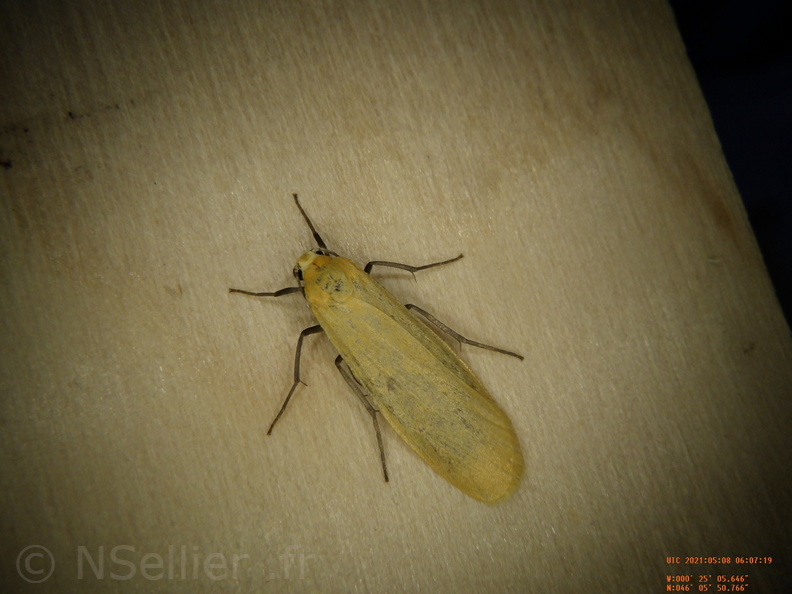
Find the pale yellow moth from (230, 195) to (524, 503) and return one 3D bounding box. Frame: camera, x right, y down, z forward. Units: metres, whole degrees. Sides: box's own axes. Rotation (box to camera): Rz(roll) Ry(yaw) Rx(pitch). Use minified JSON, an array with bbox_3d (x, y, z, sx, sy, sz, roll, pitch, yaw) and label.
[{"bbox_3d":[-0.001,0.003,0.039,0.014,0.004,0.019,-42,86,-3],"label":"pale yellow moth"}]

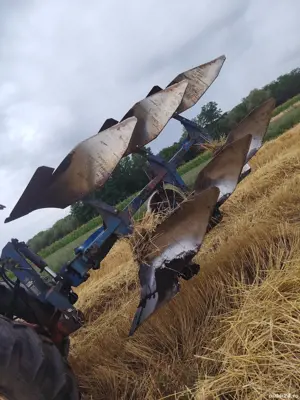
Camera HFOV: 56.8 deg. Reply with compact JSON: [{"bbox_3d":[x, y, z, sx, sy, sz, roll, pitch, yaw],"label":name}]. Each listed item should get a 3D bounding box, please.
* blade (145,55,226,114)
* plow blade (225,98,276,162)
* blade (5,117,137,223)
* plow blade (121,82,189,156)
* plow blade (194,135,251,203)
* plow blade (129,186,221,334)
[{"bbox_3d":[0.372,-1.333,3.486,1.378,0.403,0.298,-37,0,5],"label":"blade"},{"bbox_3d":[1.162,-0.635,3.470,1.378,0.408,0.298,-60,-2,4],"label":"plow blade"},{"bbox_3d":[-0.670,-0.194,2.382,1.438,0.403,0.298,-37,0,5],"label":"blade"},{"bbox_3d":[-0.129,-0.778,2.932,1.378,0.403,0.298,-37,0,5],"label":"plow blade"},{"bbox_3d":[0.661,-0.081,2.916,1.378,0.408,0.298,-60,-2,4],"label":"plow blade"},{"bbox_3d":[0.135,0.516,2.366,1.438,0.408,0.298,-60,-2,4],"label":"plow blade"}]

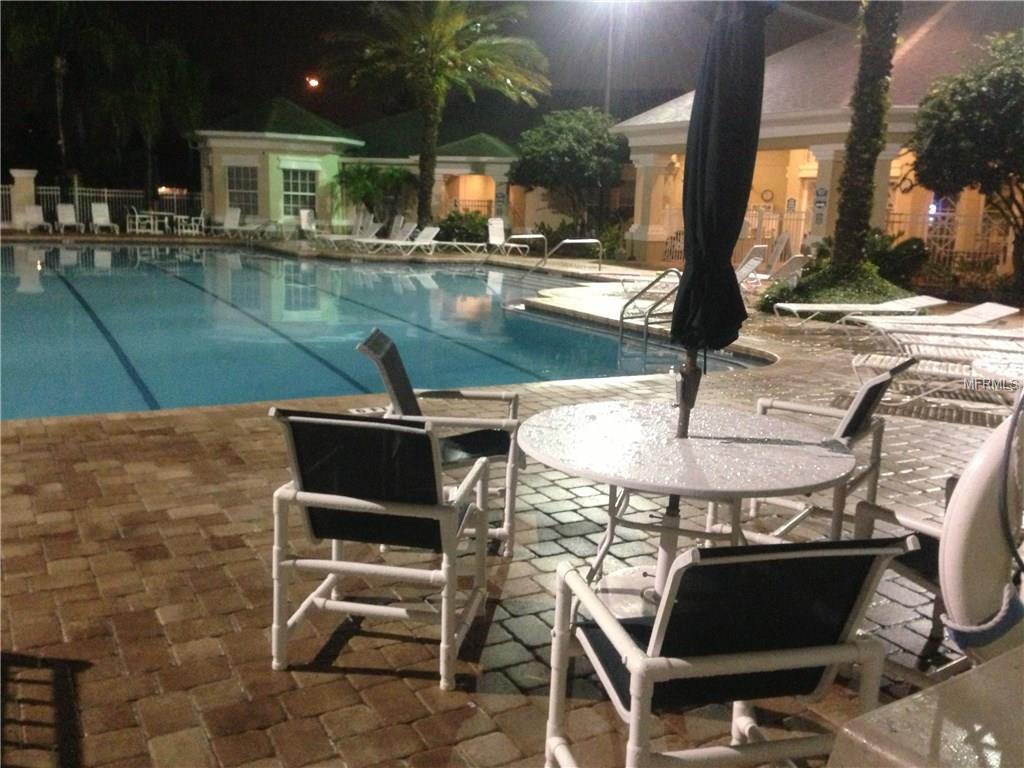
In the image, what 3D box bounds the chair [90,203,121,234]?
[{"bbox_3d":[-12.927,-5.274,30.952,0.660,0.920,1.550,-4,13,-29],"label":"chair"}]

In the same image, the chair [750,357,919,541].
[{"bbox_3d":[1.376,0.320,4.469,0.741,0.914,0.607,9,13,33],"label":"chair"}]

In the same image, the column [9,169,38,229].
[{"bbox_3d":[-15.773,-6.003,31.545,0.850,1.920,0.850,-3,12,-24],"label":"column"}]

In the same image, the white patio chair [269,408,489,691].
[{"bbox_3d":[-0.440,0.478,3.318,0.607,0.914,0.741,4,11,9],"label":"white patio chair"}]

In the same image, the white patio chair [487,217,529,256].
[{"bbox_3d":[-0.137,-4.069,27.127,0.650,0.980,1.700,-7,14,-39],"label":"white patio chair"}]

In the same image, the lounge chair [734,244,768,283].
[{"bbox_3d":[4.408,-2.222,18.633,0.650,0.820,1.750,-6,13,-35],"label":"lounge chair"}]

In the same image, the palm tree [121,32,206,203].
[{"bbox_3d":[-11.709,-8.337,32.595,2.900,6.400,2.900,-3,12,-24],"label":"palm tree"}]

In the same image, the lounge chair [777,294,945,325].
[{"bbox_3d":[4.618,-0.930,12.976,1.990,0.460,0.660,1,11,-7],"label":"lounge chair"}]

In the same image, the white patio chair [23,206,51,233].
[{"bbox_3d":[-15.200,-5.297,31.258,0.650,0.860,1.880,-4,12,-29],"label":"white patio chair"}]

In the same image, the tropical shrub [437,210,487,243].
[{"bbox_3d":[-1.620,-5.100,31.618,1.650,1.150,1.400,2,11,0],"label":"tropical shrub"}]

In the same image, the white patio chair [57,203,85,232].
[{"bbox_3d":[-14.482,-5.430,31.921,0.650,0.920,1.880,-4,12,-29],"label":"white patio chair"}]

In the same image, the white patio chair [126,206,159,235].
[{"bbox_3d":[-12.117,-5.428,31.935,0.610,0.910,0.770,10,14,36],"label":"white patio chair"}]

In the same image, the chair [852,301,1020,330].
[{"bbox_3d":[5.273,-0.783,12.286,1.940,0.480,0.660,1,11,-7],"label":"chair"}]

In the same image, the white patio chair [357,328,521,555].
[{"bbox_3d":[-0.314,0.257,4.615,0.770,0.930,0.610,2,11,0],"label":"white patio chair"}]

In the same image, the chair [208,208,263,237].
[{"bbox_3d":[-9.063,-5.279,32.081,0.650,0.920,1.850,7,12,23],"label":"chair"}]

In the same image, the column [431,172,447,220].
[{"bbox_3d":[-3.067,-7.707,41.310,0.650,2.500,0.650,2,11,0],"label":"column"}]

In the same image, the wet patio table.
[{"bbox_3d":[0.614,0.550,3.684,1.230,0.705,1.230,2,11,0],"label":"wet patio table"}]

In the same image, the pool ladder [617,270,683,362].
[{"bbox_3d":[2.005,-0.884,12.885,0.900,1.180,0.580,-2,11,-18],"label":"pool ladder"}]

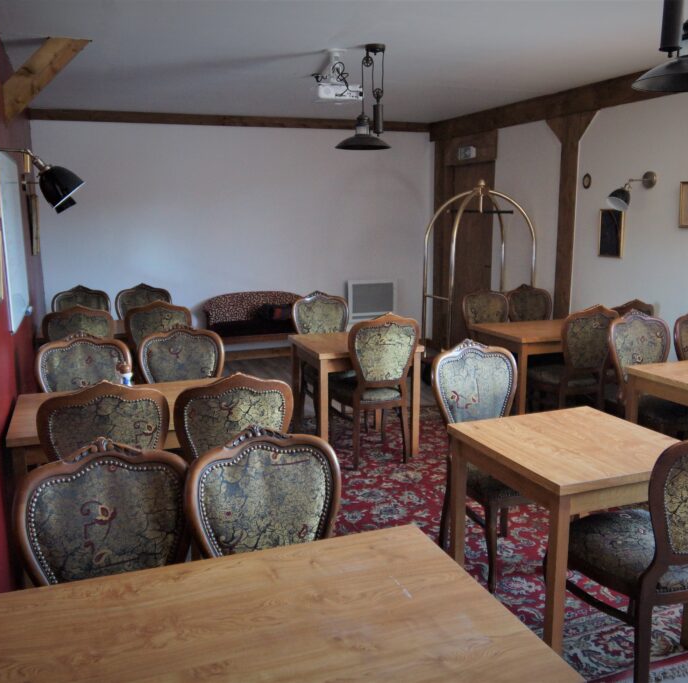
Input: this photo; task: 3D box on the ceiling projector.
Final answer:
[{"bbox_3d":[-0.029,-1.612,4.172,0.270,0.310,0.235,-3,11,-16],"label":"ceiling projector"}]

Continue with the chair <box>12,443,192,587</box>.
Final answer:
[{"bbox_3d":[-0.557,0.808,1.688,0.490,1.000,0.590,-4,11,-21],"label":"chair"}]

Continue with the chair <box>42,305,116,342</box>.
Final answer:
[{"bbox_3d":[-1.898,0.193,5.028,0.490,1.000,0.590,-3,11,-16],"label":"chair"}]

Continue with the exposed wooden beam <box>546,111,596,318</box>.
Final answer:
[{"bbox_3d":[1.923,-0.704,5.918,0.130,2.410,0.660,-4,11,-21],"label":"exposed wooden beam"}]

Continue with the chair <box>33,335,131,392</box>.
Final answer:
[{"bbox_3d":[-1.257,0.497,3.381,0.490,1.000,0.575,-5,11,-20],"label":"chair"}]

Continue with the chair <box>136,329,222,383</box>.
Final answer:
[{"bbox_3d":[-0.790,0.455,3.582,0.490,1.000,0.575,-5,11,-20],"label":"chair"}]

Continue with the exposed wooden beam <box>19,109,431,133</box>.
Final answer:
[{"bbox_3d":[-0.960,-2.253,6.993,4.170,0.090,0.100,-5,12,-21],"label":"exposed wooden beam"}]

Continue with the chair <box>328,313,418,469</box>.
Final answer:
[{"bbox_3d":[0.170,0.275,4.502,0.490,1.000,0.560,-4,11,-21],"label":"chair"}]

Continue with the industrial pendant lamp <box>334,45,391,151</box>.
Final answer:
[{"bbox_3d":[0.123,-1.500,4.205,0.375,0.630,0.375,0,10,0],"label":"industrial pendant lamp"}]

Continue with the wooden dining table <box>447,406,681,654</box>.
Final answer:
[{"bbox_3d":[0.884,0.744,2.672,0.703,0.750,0.700,-4,11,-21],"label":"wooden dining table"}]

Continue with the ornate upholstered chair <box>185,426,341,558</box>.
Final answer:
[{"bbox_3d":[-0.151,0.786,1.817,0.490,1.000,0.575,-5,11,-20],"label":"ornate upholstered chair"}]

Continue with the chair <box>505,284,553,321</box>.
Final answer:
[{"bbox_3d":[1.675,0.043,5.754,0.490,1.000,0.560,-4,11,-21],"label":"chair"}]

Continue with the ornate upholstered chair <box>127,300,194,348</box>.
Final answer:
[{"bbox_3d":[-1.376,0.175,5.072,0.490,1.000,0.560,-4,11,-21],"label":"ornate upholstered chair"}]

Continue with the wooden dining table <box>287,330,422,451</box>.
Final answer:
[{"bbox_3d":[0.066,0.365,4.680,0.710,0.755,0.710,-5,11,-20],"label":"wooden dining table"}]

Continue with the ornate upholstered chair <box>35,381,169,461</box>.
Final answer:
[{"bbox_3d":[-0.953,0.591,2.861,0.490,1.000,0.590,-3,11,-16],"label":"ornate upholstered chair"}]

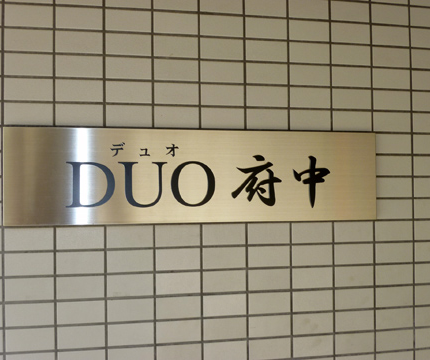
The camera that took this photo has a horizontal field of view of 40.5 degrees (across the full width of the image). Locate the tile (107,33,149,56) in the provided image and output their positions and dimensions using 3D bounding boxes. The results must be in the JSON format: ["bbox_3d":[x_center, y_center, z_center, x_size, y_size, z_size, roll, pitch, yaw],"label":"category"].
[{"bbox_3d":[-0.180,-0.282,1.219,0.095,0.045,0.008,0,-2,-13],"label":"tile"}]

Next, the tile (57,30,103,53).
[{"bbox_3d":[-0.278,-0.282,1.197,0.095,0.045,0.008,0,-2,-13],"label":"tile"}]

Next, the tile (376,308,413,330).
[{"bbox_3d":[0.411,0.316,1.336,0.095,0.045,0.008,0,-2,-13],"label":"tile"}]

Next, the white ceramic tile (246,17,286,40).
[{"bbox_3d":[0.112,-0.333,1.286,0.095,0.045,0.008,0,-2,-13],"label":"white ceramic tile"}]

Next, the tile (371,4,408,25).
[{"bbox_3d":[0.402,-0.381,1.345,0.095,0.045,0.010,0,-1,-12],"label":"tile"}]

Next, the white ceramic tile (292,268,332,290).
[{"bbox_3d":[0.214,0.217,1.293,0.096,0.045,0.009,0,-2,-13],"label":"white ceramic tile"}]

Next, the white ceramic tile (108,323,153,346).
[{"bbox_3d":[-0.175,0.318,1.204,0.095,0.045,0.008,0,-1,-13],"label":"white ceramic tile"}]

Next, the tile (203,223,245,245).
[{"bbox_3d":[0.018,0.117,1.252,0.096,0.045,0.009,0,-2,-13],"label":"tile"}]

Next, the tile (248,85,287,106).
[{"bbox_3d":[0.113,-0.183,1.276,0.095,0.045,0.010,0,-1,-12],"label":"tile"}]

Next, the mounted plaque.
[{"bbox_3d":[-0.029,-0.008,1.235,0.797,0.196,0.018,0,-1,-13],"label":"mounted plaque"}]

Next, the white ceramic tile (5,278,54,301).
[{"bbox_3d":[-0.371,0.218,1.161,0.095,0.045,0.008,0,-2,-13],"label":"white ceramic tile"}]

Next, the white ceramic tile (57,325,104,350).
[{"bbox_3d":[-0.273,0.318,1.181,0.096,0.045,0.009,0,-2,-13],"label":"white ceramic tile"}]

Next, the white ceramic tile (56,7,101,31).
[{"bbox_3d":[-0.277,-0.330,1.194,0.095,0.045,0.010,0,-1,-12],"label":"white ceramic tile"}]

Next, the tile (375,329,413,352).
[{"bbox_3d":[0.411,0.366,1.332,0.095,0.045,0.008,0,-2,-13],"label":"tile"}]

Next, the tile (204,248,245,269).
[{"bbox_3d":[0.019,0.167,1.250,0.095,0.045,0.008,0,-2,-13],"label":"tile"}]

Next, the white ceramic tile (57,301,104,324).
[{"bbox_3d":[-0.272,0.268,1.183,0.095,0.045,0.008,0,-1,-13],"label":"white ceramic tile"}]

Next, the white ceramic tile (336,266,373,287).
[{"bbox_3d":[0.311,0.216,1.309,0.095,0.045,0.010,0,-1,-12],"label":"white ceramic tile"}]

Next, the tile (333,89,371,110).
[{"bbox_3d":[0.309,-0.183,1.325,0.095,0.045,0.008,0,-2,-13],"label":"tile"}]

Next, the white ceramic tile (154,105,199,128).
[{"bbox_3d":[-0.081,-0.133,1.237,0.095,0.045,0.008,0,-2,-13],"label":"white ceramic tile"}]

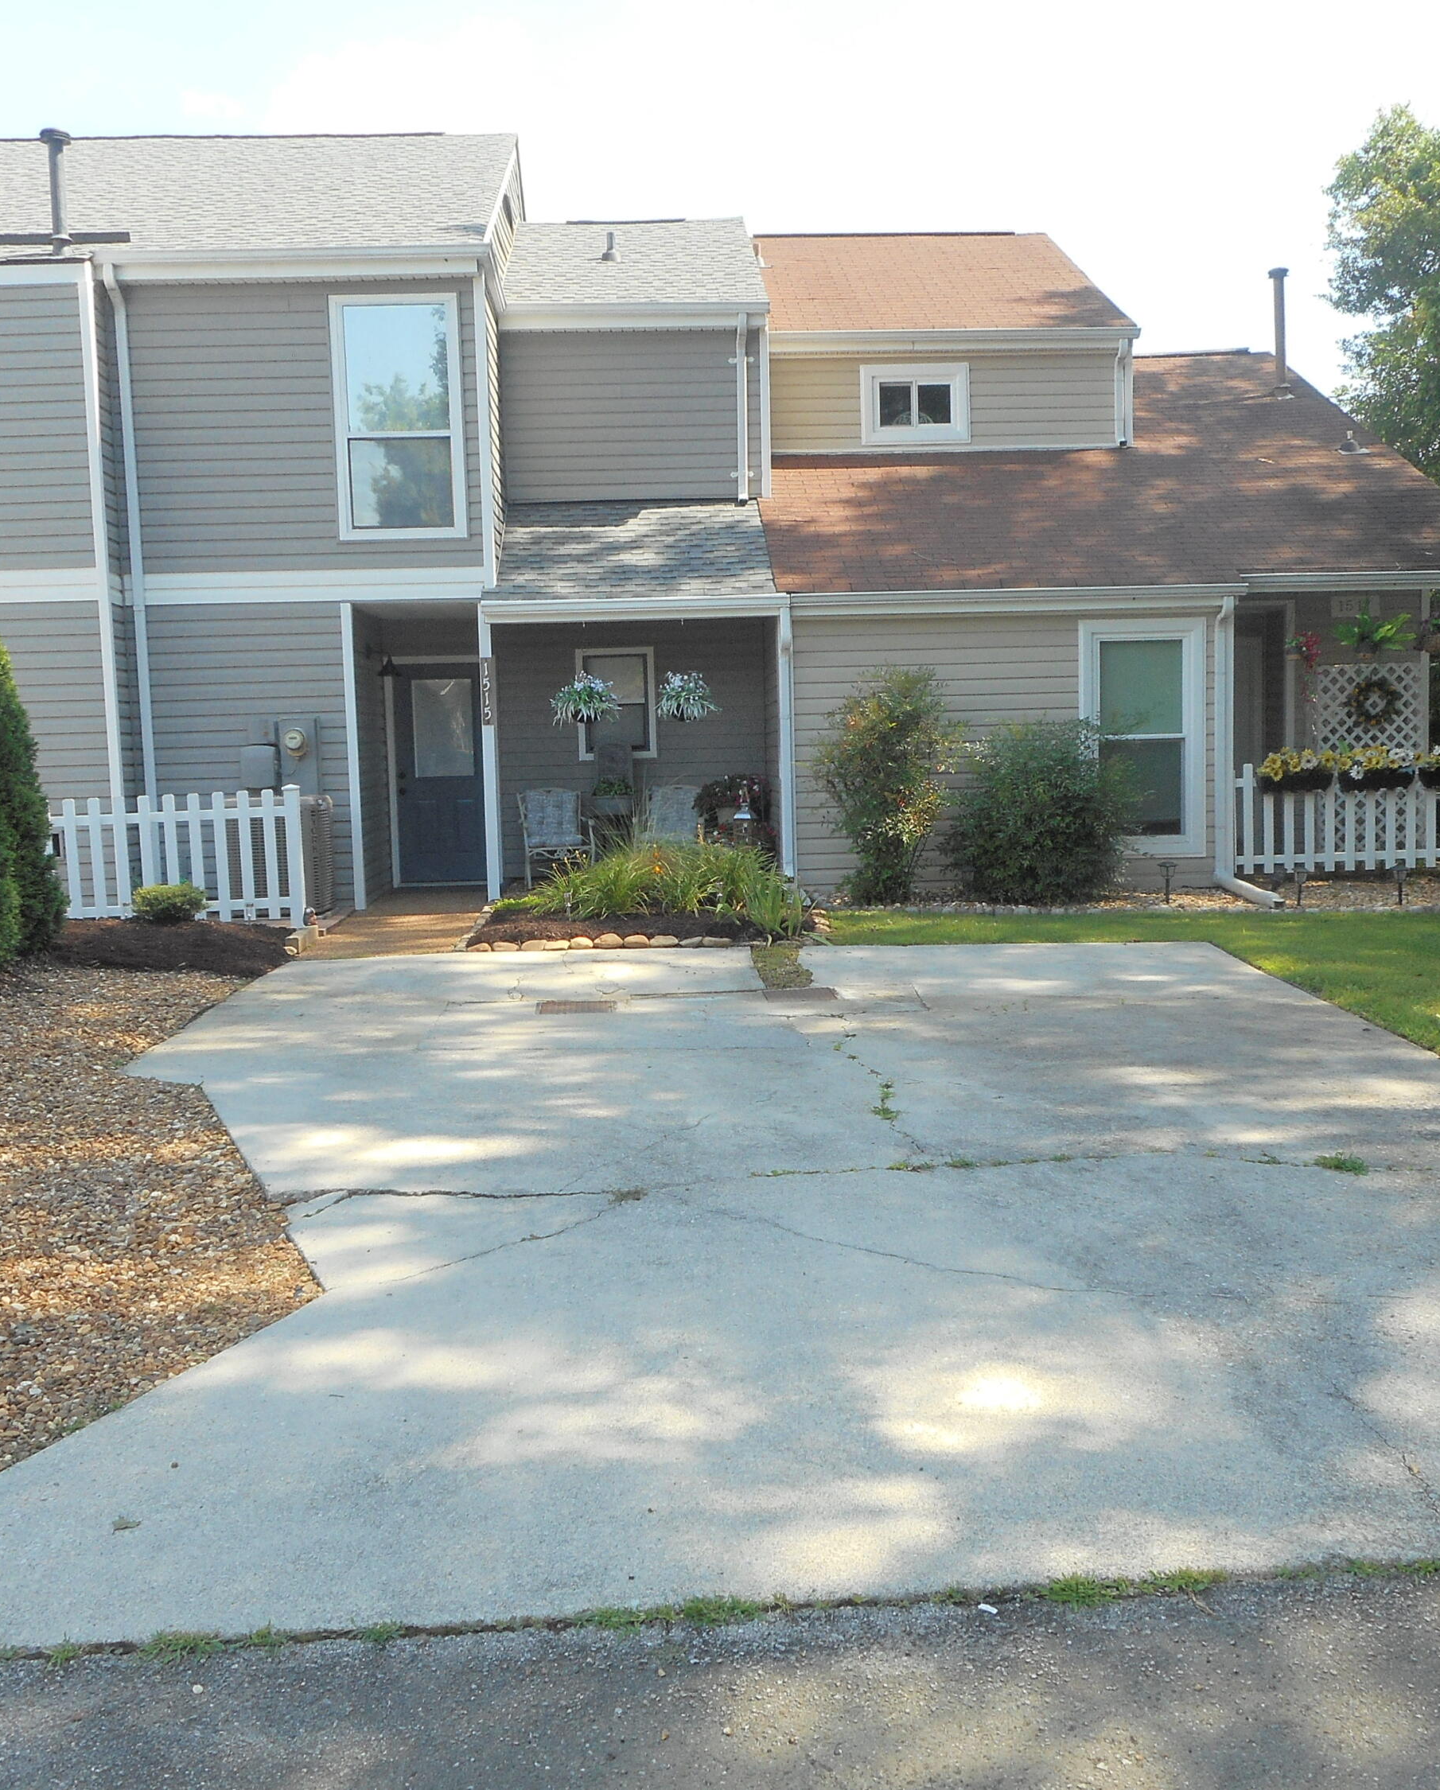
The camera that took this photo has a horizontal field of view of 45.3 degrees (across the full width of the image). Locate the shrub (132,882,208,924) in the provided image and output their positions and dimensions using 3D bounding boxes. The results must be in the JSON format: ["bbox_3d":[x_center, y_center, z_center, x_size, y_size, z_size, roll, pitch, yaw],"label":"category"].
[{"bbox_3d":[-4.063,0.052,12.643,0.570,0.340,0.550,-2,6,-2],"label":"shrub"}]

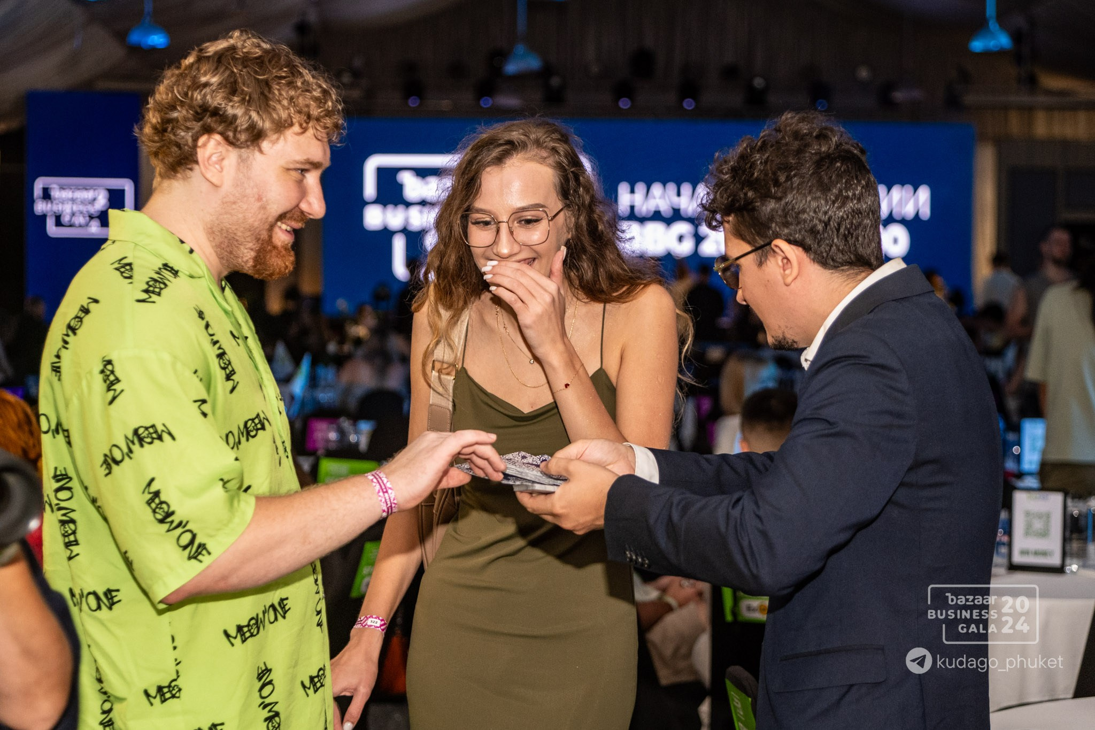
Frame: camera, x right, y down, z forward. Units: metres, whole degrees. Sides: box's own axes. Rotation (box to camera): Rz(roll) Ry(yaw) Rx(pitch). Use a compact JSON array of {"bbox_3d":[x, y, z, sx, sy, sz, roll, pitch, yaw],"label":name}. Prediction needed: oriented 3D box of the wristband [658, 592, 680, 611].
[{"bbox_3d":[0.319,0.625,6.250,0.018,0.062,0.053,-42,0,-17],"label":"wristband"}]

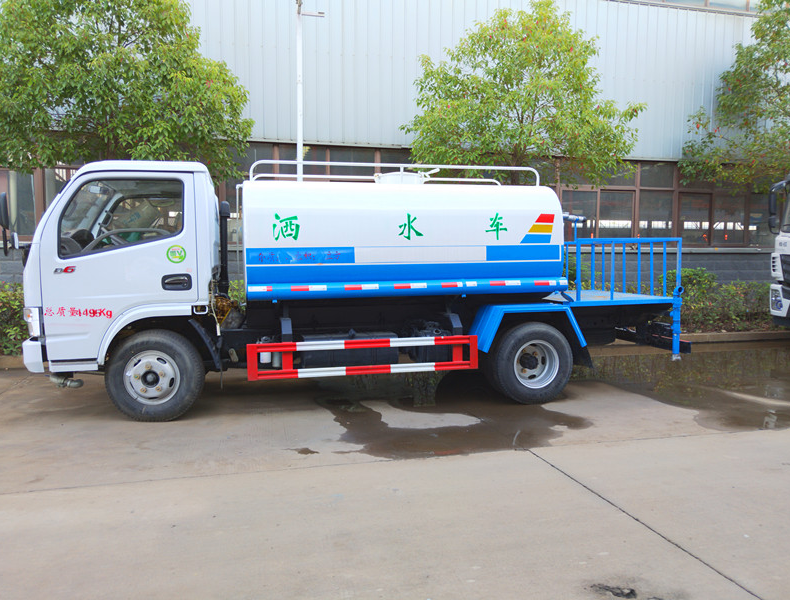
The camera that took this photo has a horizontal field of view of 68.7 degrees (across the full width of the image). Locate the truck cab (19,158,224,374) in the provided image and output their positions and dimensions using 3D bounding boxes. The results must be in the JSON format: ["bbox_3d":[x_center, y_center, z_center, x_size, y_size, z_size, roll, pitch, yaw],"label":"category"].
[{"bbox_3d":[-2.405,-0.334,5.380,1.530,1.670,1.880,-1,4,-13],"label":"truck cab"}]

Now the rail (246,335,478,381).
[{"bbox_3d":[-0.255,0.494,4.983,2.000,0.320,0.070,-1,4,-13],"label":"rail"}]

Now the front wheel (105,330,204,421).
[{"bbox_3d":[-1.981,0.616,4.755,0.765,0.765,0.220,-1,4,-13],"label":"front wheel"}]

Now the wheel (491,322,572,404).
[{"bbox_3d":[1.275,0.580,5.357,0.765,0.765,0.230,-1,4,-13],"label":"wheel"}]

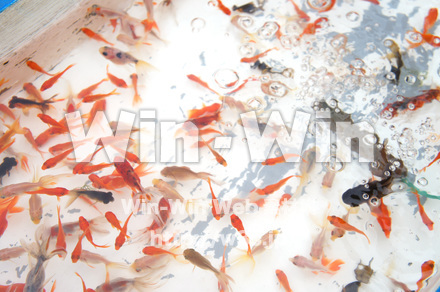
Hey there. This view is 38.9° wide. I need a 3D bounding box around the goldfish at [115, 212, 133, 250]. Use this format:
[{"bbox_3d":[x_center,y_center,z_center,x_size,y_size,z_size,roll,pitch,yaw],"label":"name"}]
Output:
[{"bbox_3d":[-0.104,0.093,0.679,0.012,0.013,0.045,15,61,9],"label":"goldfish"}]

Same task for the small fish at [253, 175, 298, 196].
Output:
[{"bbox_3d":[0.062,0.042,0.666,0.049,0.014,0.012,-19,60,-5],"label":"small fish"}]

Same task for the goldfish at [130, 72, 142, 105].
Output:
[{"bbox_3d":[-0.102,-0.070,0.755,0.011,0.012,0.047,-10,59,1],"label":"goldfish"}]

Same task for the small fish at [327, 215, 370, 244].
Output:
[{"bbox_3d":[0.131,0.085,0.633,0.051,0.014,0.012,32,68,22],"label":"small fish"}]

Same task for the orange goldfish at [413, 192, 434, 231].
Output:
[{"bbox_3d":[0.240,0.077,0.736,0.013,0.013,0.053,-9,56,-6],"label":"orange goldfish"}]

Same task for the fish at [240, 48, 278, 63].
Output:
[{"bbox_3d":[0.055,-0.127,0.871,0.056,0.015,0.009,-19,61,-11],"label":"fish"}]

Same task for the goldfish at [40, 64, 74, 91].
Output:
[{"bbox_3d":[-0.223,-0.095,0.859,0.011,0.015,0.058,42,70,19],"label":"goldfish"}]

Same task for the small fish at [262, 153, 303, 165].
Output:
[{"bbox_3d":[0.074,0.017,0.723,0.051,0.013,0.011,-6,60,-4],"label":"small fish"}]

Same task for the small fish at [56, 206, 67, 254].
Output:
[{"bbox_3d":[-0.189,0.100,0.734,0.011,0.016,0.062,-9,59,-5],"label":"small fish"}]

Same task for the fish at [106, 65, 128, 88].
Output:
[{"bbox_3d":[-0.140,-0.093,0.855,0.013,0.013,0.045,-38,63,-23],"label":"fish"}]

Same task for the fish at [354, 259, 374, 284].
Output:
[{"bbox_3d":[0.169,0.146,0.726,0.023,0.018,0.031,-2,63,-1],"label":"fish"}]

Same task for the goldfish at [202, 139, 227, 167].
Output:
[{"bbox_3d":[-0.007,0.007,0.729,0.011,0.013,0.045,-34,65,-18],"label":"goldfish"}]

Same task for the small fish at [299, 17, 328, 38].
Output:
[{"bbox_3d":[0.135,-0.170,0.897,0.052,0.015,0.013,-33,68,-15],"label":"small fish"}]

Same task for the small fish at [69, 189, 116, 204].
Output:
[{"bbox_3d":[-0.161,0.064,0.779,0.056,0.018,0.016,1,63,1],"label":"small fish"}]

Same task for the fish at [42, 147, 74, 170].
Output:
[{"bbox_3d":[-0.206,0.015,0.802,0.056,0.016,0.012,-36,64,-21],"label":"fish"}]

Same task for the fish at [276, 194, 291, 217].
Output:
[{"bbox_3d":[0.079,0.075,0.775,0.012,0.016,0.035,29,61,17],"label":"fish"}]

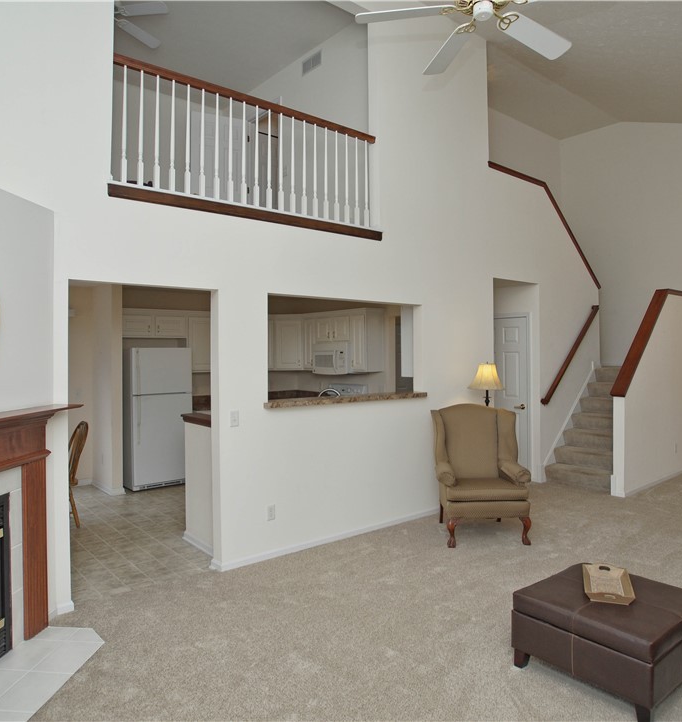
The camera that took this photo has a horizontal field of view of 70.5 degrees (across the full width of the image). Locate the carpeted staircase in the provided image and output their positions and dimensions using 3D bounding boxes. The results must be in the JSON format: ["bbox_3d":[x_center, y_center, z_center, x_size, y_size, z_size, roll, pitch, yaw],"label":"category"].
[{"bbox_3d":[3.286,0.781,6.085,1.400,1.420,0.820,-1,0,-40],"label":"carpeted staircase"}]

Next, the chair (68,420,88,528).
[{"bbox_3d":[-2.659,1.063,4.466,0.530,0.980,0.460,-1,0,-38],"label":"chair"}]

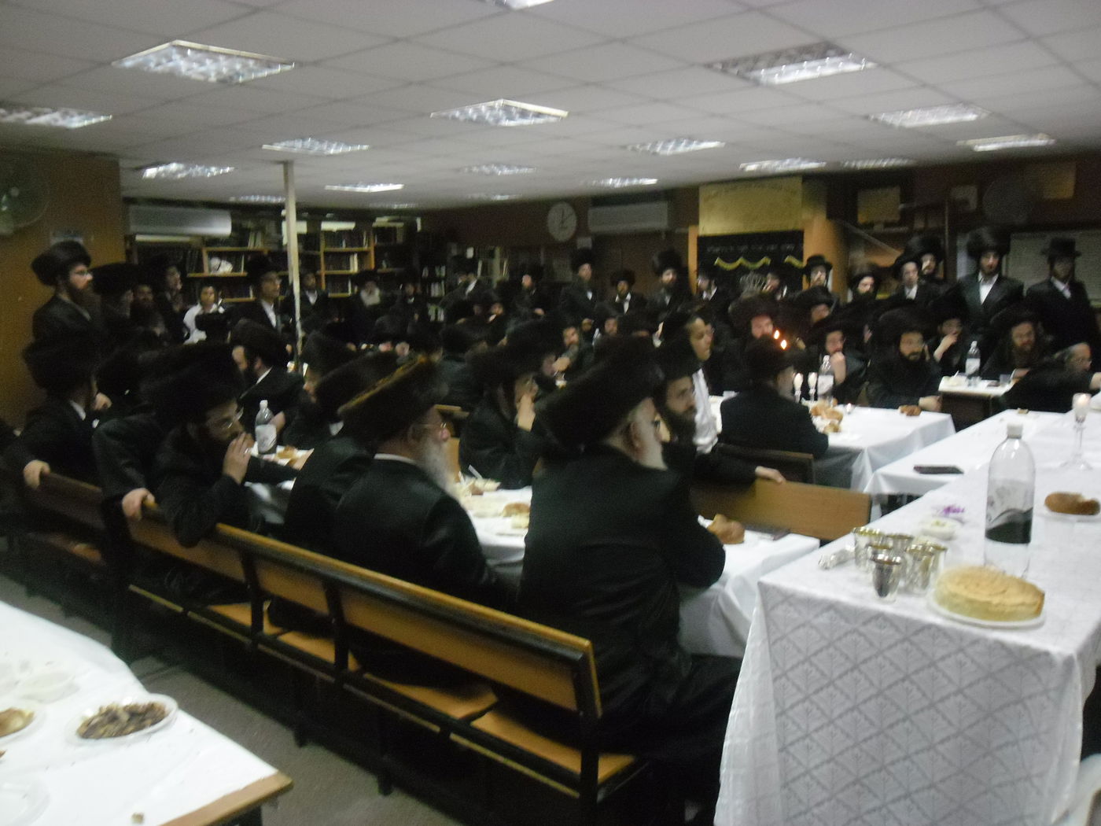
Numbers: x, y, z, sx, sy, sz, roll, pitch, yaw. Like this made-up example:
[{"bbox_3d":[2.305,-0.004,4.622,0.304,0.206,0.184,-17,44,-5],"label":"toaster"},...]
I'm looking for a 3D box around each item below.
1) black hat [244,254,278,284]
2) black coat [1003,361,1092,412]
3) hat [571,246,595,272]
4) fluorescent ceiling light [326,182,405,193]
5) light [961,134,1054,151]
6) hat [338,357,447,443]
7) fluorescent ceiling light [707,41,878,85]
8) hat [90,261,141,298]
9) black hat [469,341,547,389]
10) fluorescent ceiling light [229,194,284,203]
[{"bbox_3d":[-2.056,-1.020,6.100,0.270,0.190,0.260,6,12,36],"label":"black hat"},{"bbox_3d":[2.916,-0.114,5.050,0.580,0.480,0.500,4,11,27],"label":"black coat"},{"bbox_3d":[0.364,-1.725,9.700,0.310,0.190,0.320,-4,-2,0],"label":"hat"},{"bbox_3d":[-1.908,-2.321,8.798,0.580,0.070,0.580,7,13,40],"label":"fluorescent ceiling light"},{"bbox_3d":[3.460,-2.056,6.498,0.580,0.070,0.580,7,13,40],"label":"light"},{"bbox_3d":[-0.482,-0.038,2.620,0.350,0.160,0.340,-36,25,-22],"label":"hat"},{"bbox_3d":[1.077,-1.544,3.819,0.580,0.070,0.580,8,13,40],"label":"fluorescent ceiling light"},{"bbox_3d":[-2.917,-0.890,5.750,0.360,0.210,0.360,-4,10,-18],"label":"hat"},{"bbox_3d":[-0.185,-0.207,3.650,0.330,0.170,0.330,-9,9,2],"label":"black hat"},{"bbox_3d":[-3.283,-2.439,9.800,0.600,0.080,0.600,7,12,40],"label":"fluorescent ceiling light"}]

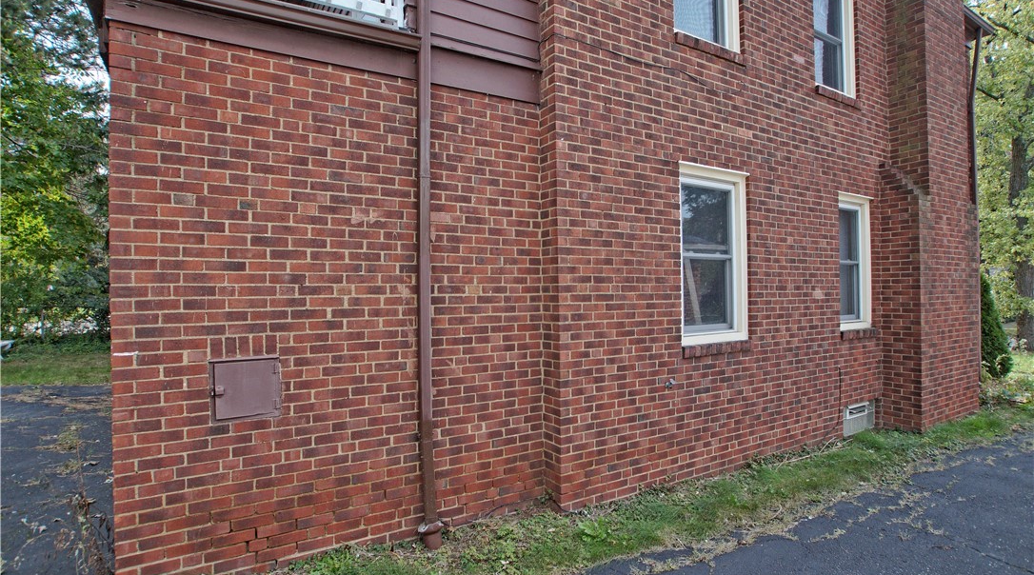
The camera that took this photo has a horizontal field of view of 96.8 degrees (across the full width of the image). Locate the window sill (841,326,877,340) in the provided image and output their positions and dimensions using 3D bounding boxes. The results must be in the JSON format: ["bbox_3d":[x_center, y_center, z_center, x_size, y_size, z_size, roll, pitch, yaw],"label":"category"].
[{"bbox_3d":[3.885,0.536,5.282,0.730,0.103,0.110,0,-1,-29],"label":"window sill"}]

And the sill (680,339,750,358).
[{"bbox_3d":[1.766,0.548,4.120,0.860,0.103,0.110,0,-1,-29],"label":"sill"}]

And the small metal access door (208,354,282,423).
[{"bbox_3d":[-1.512,0.563,2.561,0.342,0.354,0.040,0,-1,-27],"label":"small metal access door"}]

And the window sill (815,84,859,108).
[{"bbox_3d":[3.604,-2.124,5.199,0.870,0.103,0.110,0,-1,-29],"label":"window sill"}]

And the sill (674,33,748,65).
[{"bbox_3d":[1.737,-2.128,4.174,0.910,0.100,0.110,0,-1,-29],"label":"sill"}]

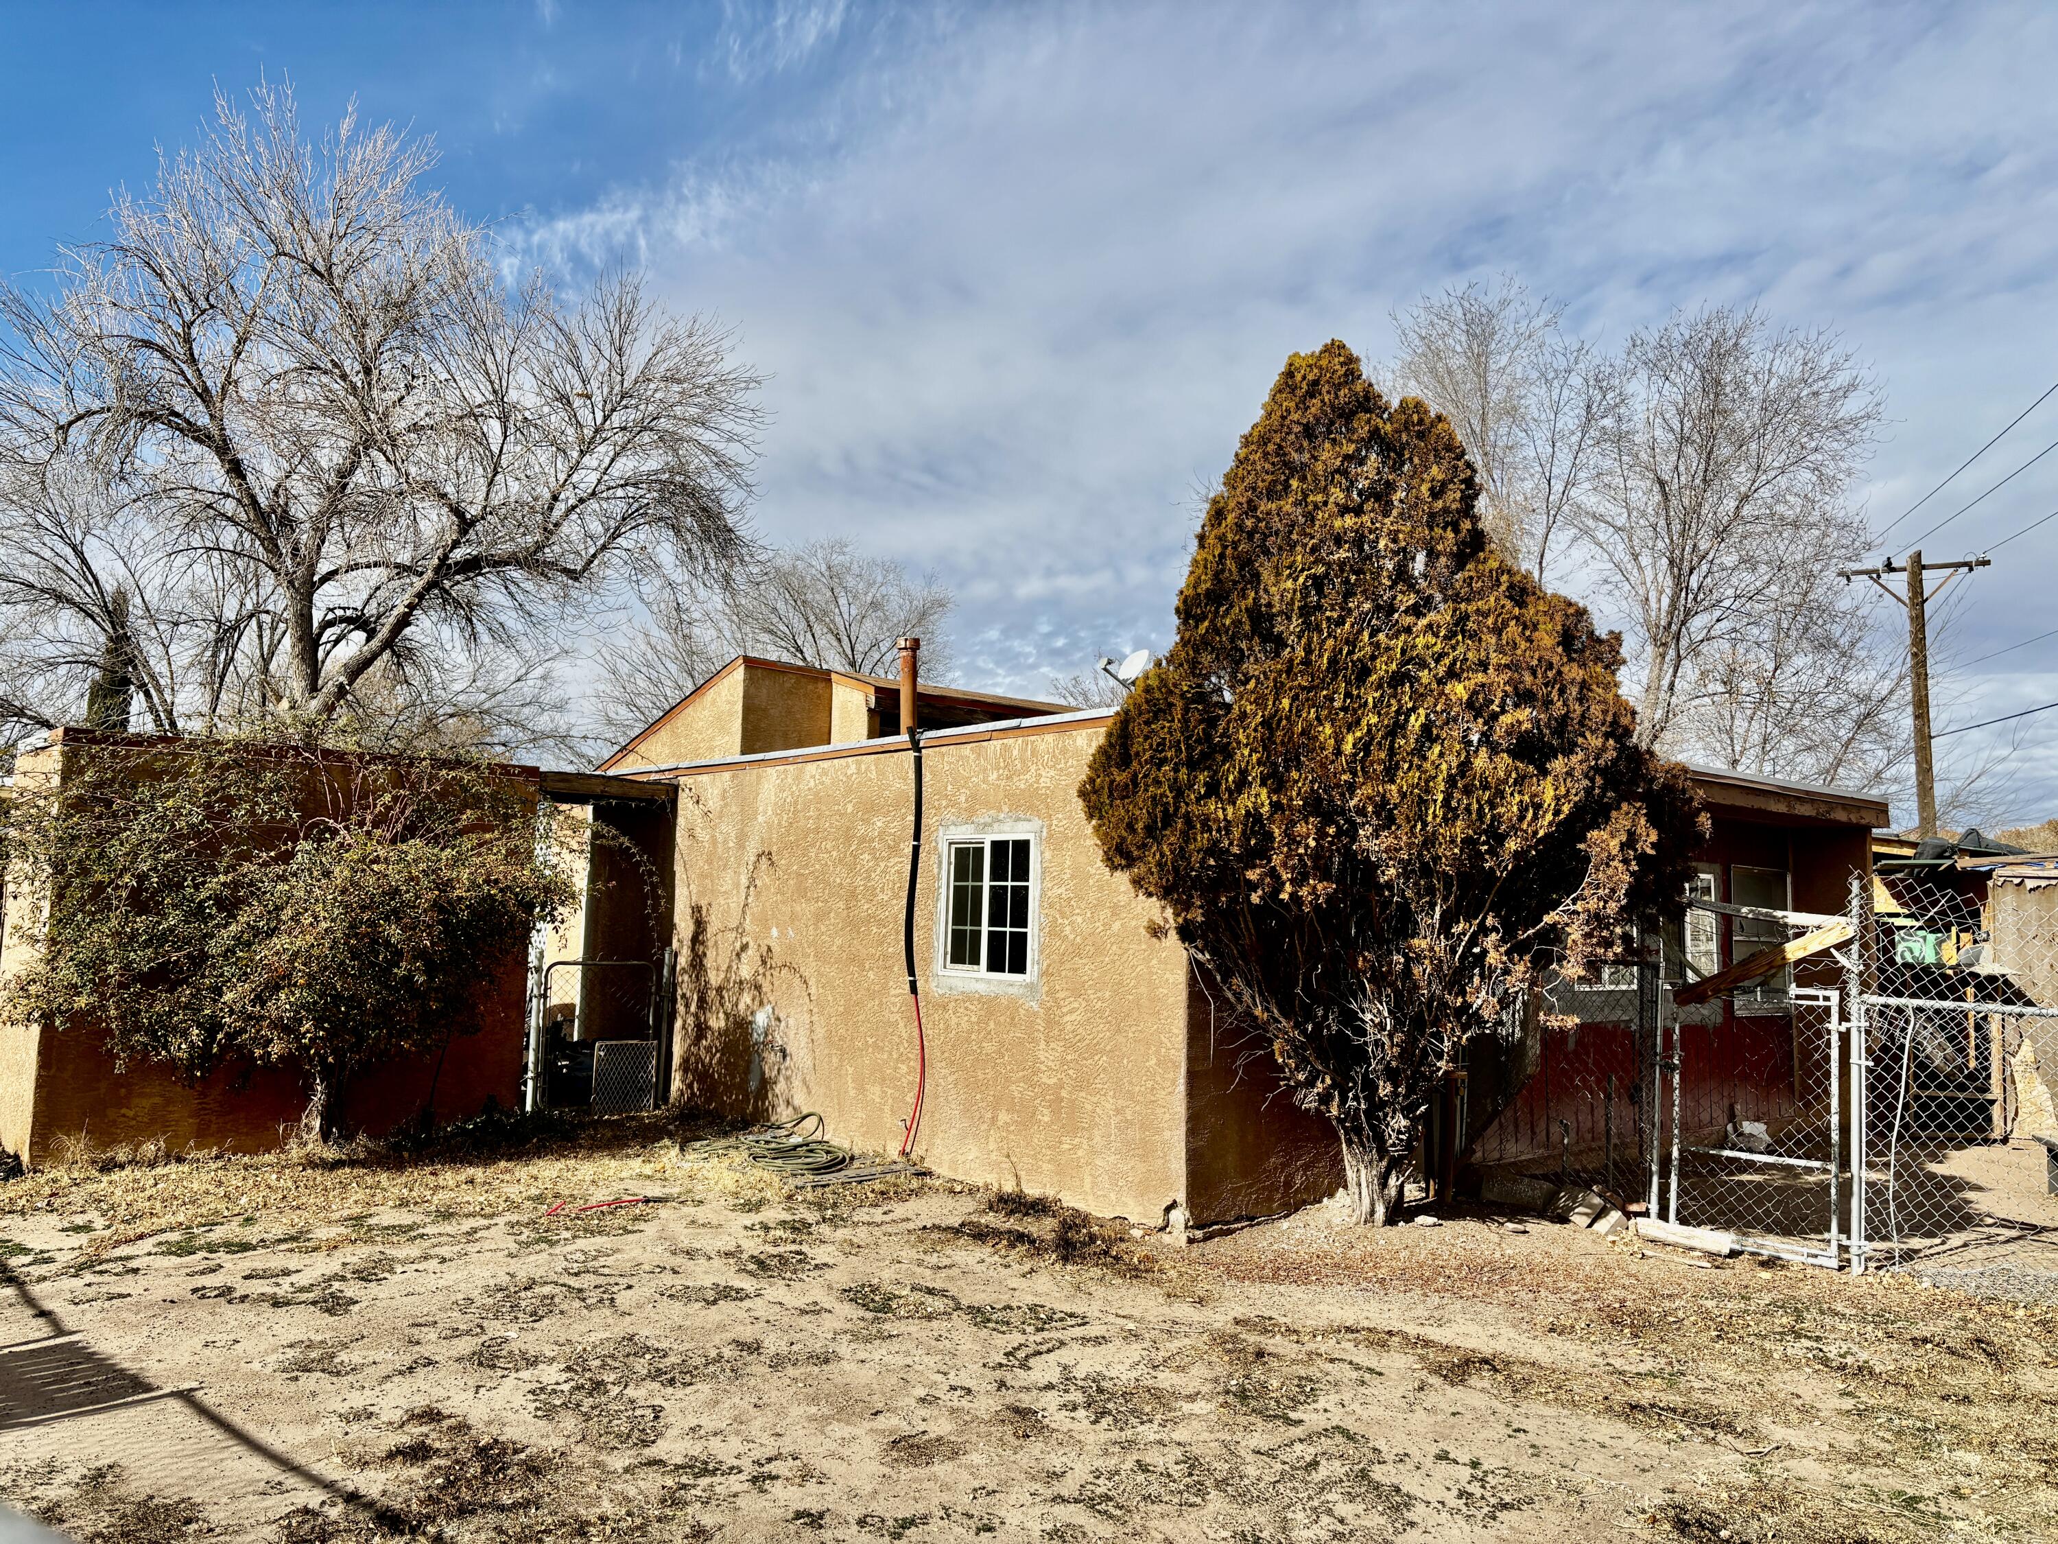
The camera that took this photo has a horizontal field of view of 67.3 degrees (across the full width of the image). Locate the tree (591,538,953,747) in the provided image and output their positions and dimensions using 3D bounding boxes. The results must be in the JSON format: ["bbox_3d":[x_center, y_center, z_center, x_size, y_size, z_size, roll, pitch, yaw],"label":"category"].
[{"bbox_3d":[-5.083,-0.128,30.144,7.055,9.095,6.702,1,-6,0],"label":"tree"}]

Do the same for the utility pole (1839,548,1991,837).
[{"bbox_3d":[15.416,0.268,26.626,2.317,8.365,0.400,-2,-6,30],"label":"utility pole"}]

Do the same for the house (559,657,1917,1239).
[{"bbox_3d":[1.612,1.093,14.063,9.400,3.800,8.400,6,-8,-43],"label":"house"}]

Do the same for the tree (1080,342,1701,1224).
[{"bbox_3d":[2.028,-0.003,8.640,3.400,4.947,3.200,1,-6,0],"label":"tree"}]

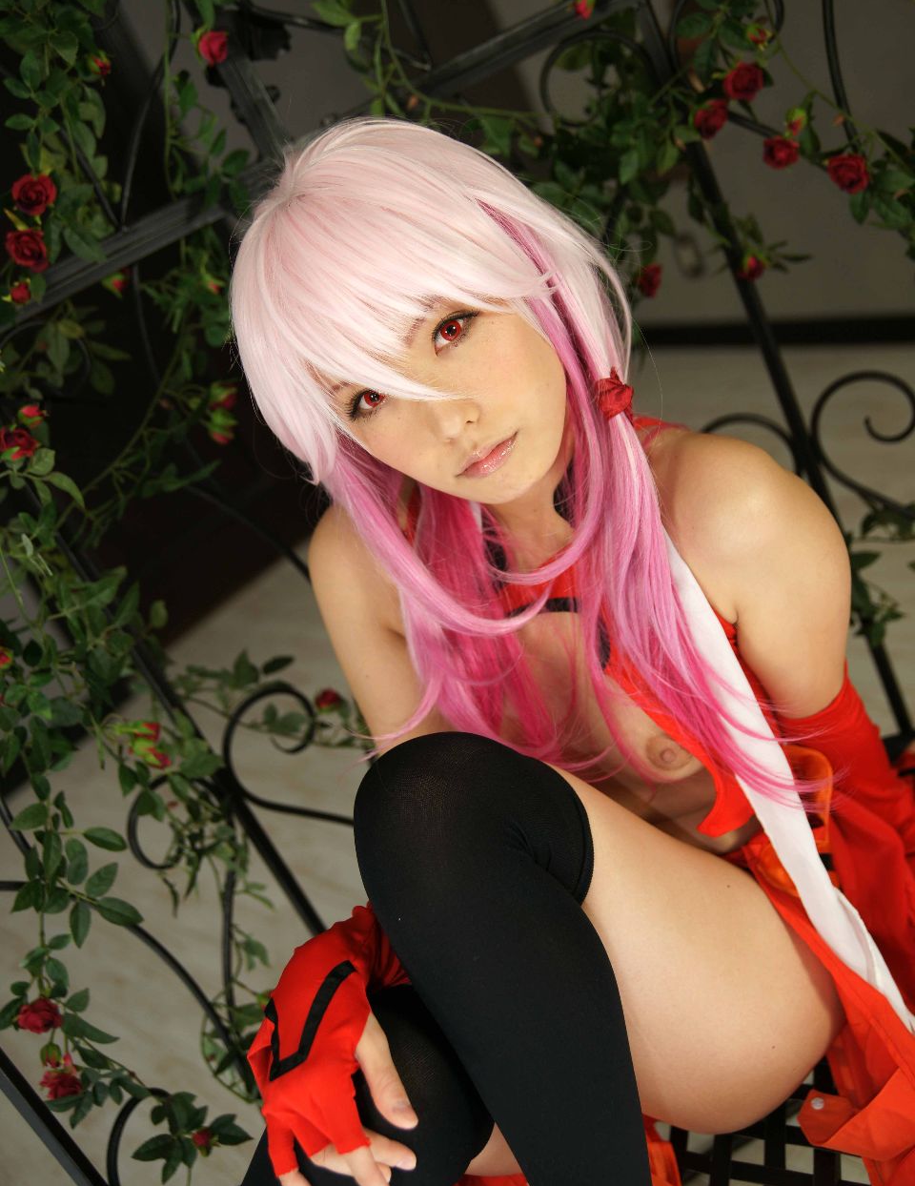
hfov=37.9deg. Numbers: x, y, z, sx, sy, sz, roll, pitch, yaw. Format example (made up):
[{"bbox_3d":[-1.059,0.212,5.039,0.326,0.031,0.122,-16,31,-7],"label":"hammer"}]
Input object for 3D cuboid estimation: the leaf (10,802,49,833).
[{"bbox_3d":[-0.314,0.165,0.980,0.035,0.017,0.009,-35,2,-20],"label":"leaf"}]

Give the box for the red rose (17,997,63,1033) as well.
[{"bbox_3d":[-0.344,0.348,1.100,0.037,0.037,0.029,5,35,8],"label":"red rose"}]

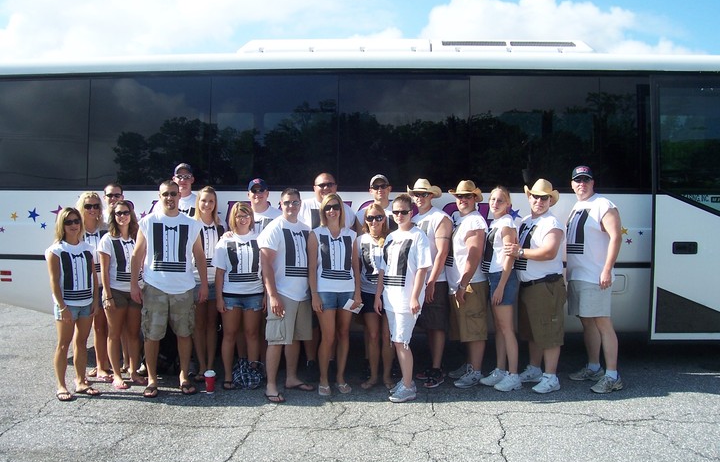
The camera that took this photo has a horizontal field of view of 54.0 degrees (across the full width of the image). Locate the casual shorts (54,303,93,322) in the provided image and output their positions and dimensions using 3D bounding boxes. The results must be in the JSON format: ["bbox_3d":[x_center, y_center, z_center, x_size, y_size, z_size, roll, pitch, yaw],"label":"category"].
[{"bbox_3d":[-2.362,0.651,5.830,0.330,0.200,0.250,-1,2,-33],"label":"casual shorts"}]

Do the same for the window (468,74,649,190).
[{"bbox_3d":[1.980,-0.995,7.071,1.776,1.160,0.060,1,1,4],"label":"window"}]

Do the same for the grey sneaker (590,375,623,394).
[{"bbox_3d":[2.159,1.319,6.153,0.305,0.120,0.115,0,0,-30],"label":"grey sneaker"}]

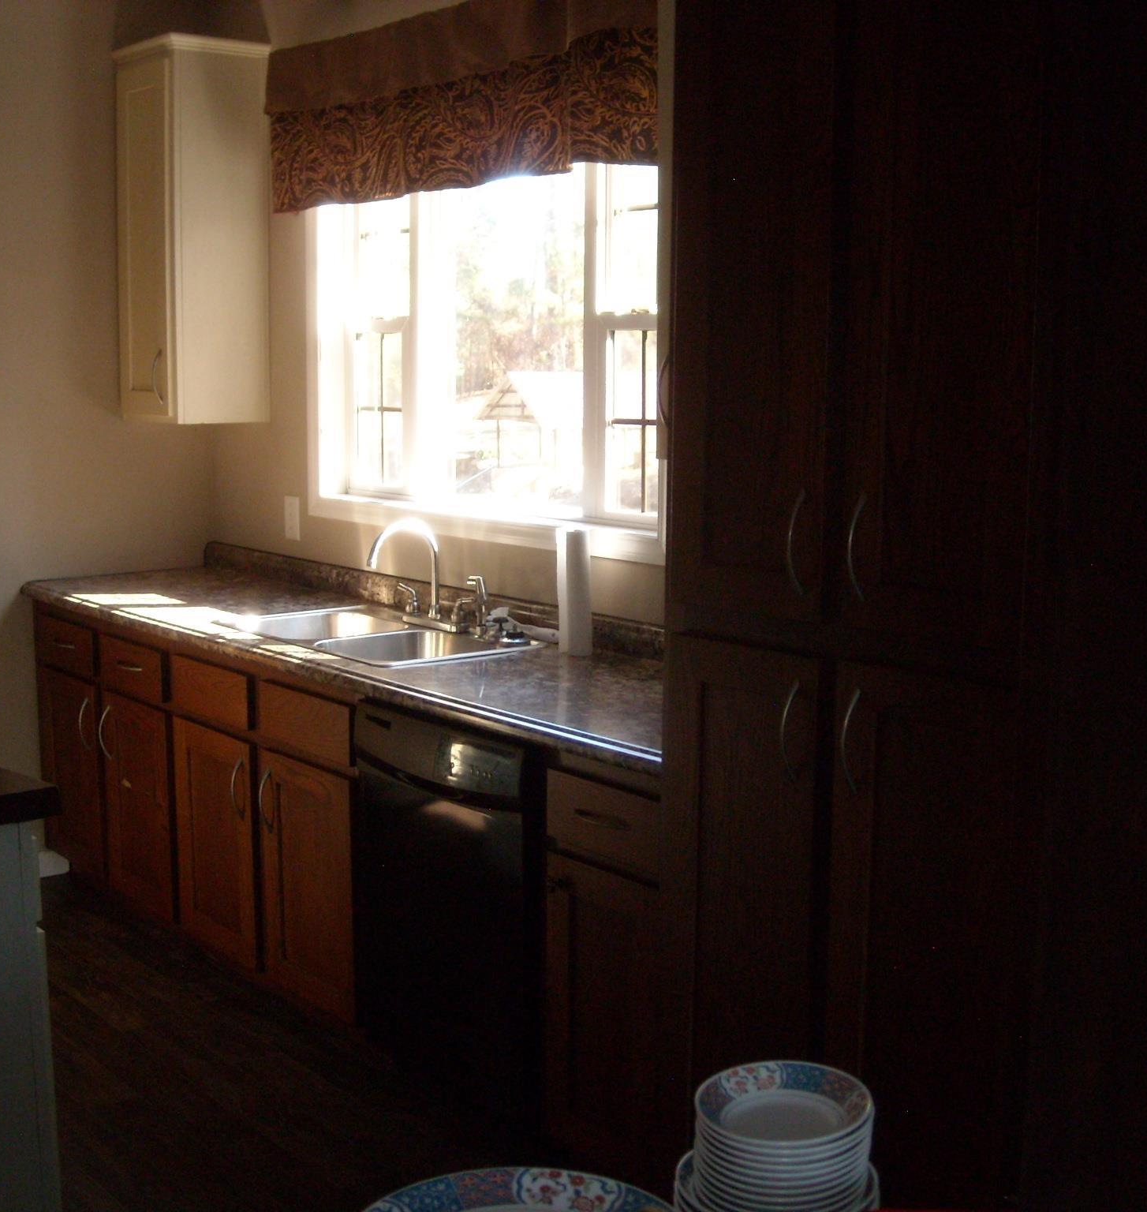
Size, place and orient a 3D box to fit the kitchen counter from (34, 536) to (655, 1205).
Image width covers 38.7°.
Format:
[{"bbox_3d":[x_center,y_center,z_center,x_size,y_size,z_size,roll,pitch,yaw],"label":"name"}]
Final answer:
[{"bbox_3d":[-0.484,0.477,3.977,0.647,0.985,2.776,-7,11,-40],"label":"kitchen counter"}]

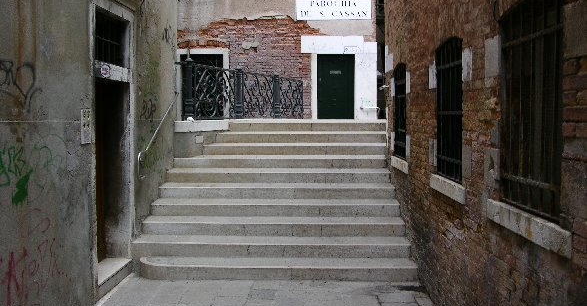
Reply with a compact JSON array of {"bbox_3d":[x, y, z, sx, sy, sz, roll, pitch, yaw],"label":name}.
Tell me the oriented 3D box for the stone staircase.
[{"bbox_3d":[-0.211,0.399,7.803,2.979,1.584,3.630,0,3,1],"label":"stone staircase"}]

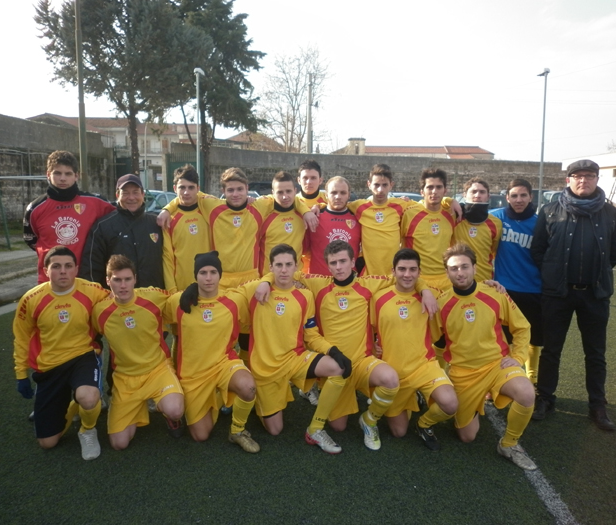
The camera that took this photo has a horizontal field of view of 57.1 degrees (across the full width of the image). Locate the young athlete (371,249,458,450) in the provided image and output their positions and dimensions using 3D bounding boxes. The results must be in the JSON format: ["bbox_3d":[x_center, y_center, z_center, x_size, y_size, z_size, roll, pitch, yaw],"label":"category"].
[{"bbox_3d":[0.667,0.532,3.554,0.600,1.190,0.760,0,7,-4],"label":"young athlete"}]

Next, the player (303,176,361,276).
[{"bbox_3d":[0.190,0.233,4.084,0.520,1.660,0.320,0,7,0],"label":"player"}]

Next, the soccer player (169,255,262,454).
[{"bbox_3d":[-0.599,0.505,3.686,0.580,1.170,0.800,0,7,-13],"label":"soccer player"}]

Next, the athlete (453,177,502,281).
[{"bbox_3d":[1.265,0.212,4.202,0.520,1.680,0.330,1,7,8],"label":"athlete"}]

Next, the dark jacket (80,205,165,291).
[{"bbox_3d":[-1.342,-0.032,4.074,0.620,0.780,0.340,-1,7,-8],"label":"dark jacket"}]

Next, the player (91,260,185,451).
[{"bbox_3d":[-1.045,0.545,3.486,0.580,1.170,0.740,-1,7,-12],"label":"player"}]

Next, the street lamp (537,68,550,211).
[{"bbox_3d":[8.995,-4.107,21.648,0.350,6.450,0.500,6,8,37],"label":"street lamp"}]

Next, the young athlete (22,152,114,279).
[{"bbox_3d":[-1.613,0.152,3.878,0.600,1.790,0.380,-1,7,-16],"label":"young athlete"}]

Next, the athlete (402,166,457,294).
[{"bbox_3d":[0.897,0.172,4.298,0.550,1.740,0.360,1,7,3],"label":"athlete"}]

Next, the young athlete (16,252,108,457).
[{"bbox_3d":[-1.469,0.505,3.507,0.600,1.180,0.780,-1,7,-14],"label":"young athlete"}]

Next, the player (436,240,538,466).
[{"bbox_3d":[1.066,0.524,3.503,0.600,1.220,0.820,0,7,-2],"label":"player"}]

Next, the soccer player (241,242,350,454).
[{"bbox_3d":[-0.069,0.497,3.704,0.660,1.200,0.800,0,7,-11],"label":"soccer player"}]

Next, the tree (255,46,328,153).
[{"bbox_3d":[-0.858,-7.373,34.381,4.600,9.800,4.400,0,7,0],"label":"tree"}]

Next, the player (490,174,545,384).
[{"bbox_3d":[1.595,0.217,4.253,0.520,1.660,0.320,1,7,8],"label":"player"}]

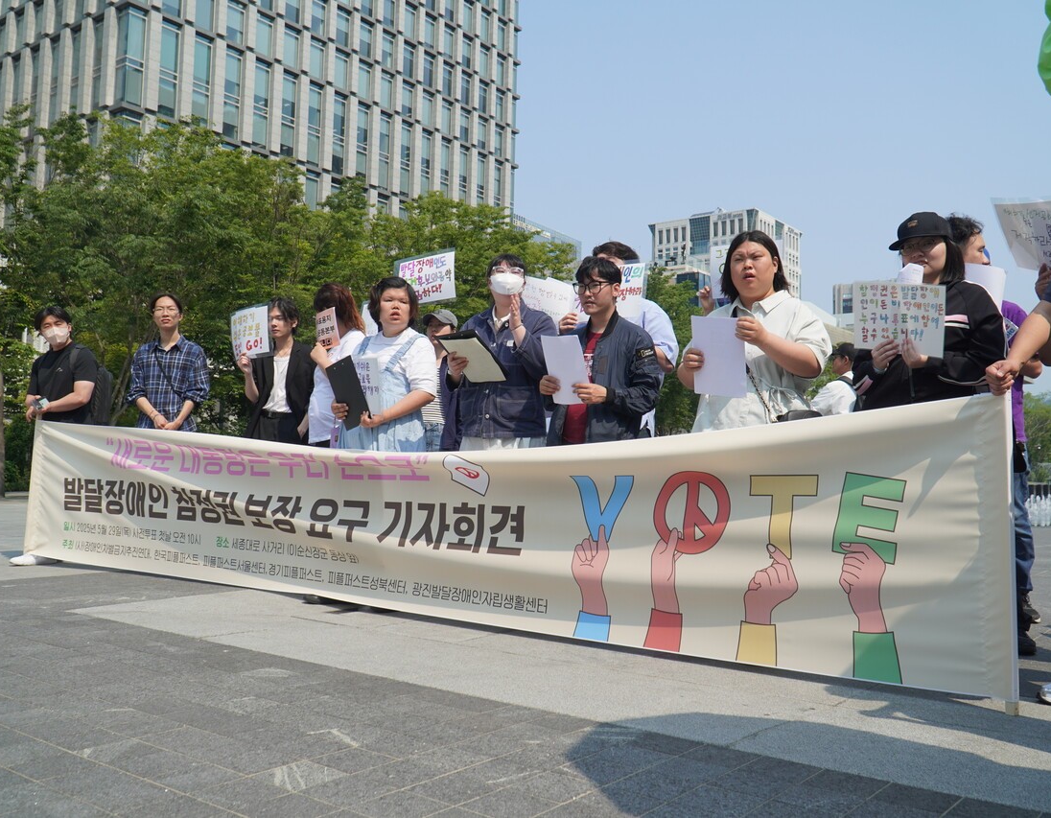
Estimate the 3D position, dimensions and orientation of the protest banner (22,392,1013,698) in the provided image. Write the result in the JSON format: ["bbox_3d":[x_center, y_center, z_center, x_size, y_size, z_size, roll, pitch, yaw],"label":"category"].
[{"bbox_3d":[-0.955,0.468,4.500,6.000,0.910,0.130,-2,-4,36],"label":"protest banner"}]

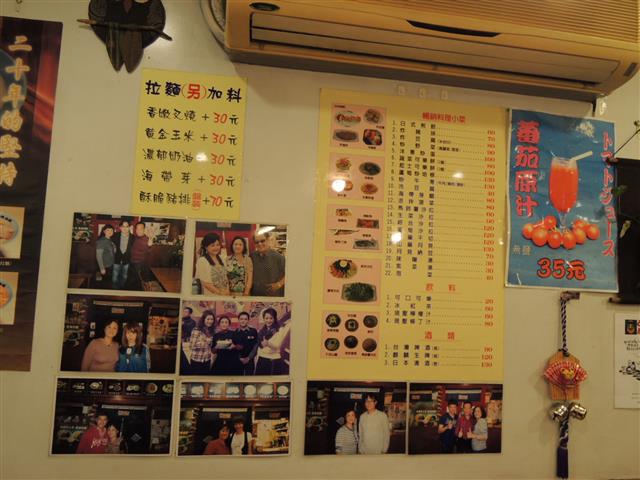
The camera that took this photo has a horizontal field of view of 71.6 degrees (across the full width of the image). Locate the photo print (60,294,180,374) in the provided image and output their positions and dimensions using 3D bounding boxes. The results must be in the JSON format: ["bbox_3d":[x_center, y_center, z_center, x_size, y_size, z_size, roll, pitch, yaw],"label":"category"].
[{"bbox_3d":[-0.371,0.177,0.832,0.204,0.141,0.004,3,-4,-8],"label":"photo print"}]

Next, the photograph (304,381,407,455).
[{"bbox_3d":[0.074,0.354,0.880,0.204,0.141,0.004,3,-4,-8],"label":"photograph"}]

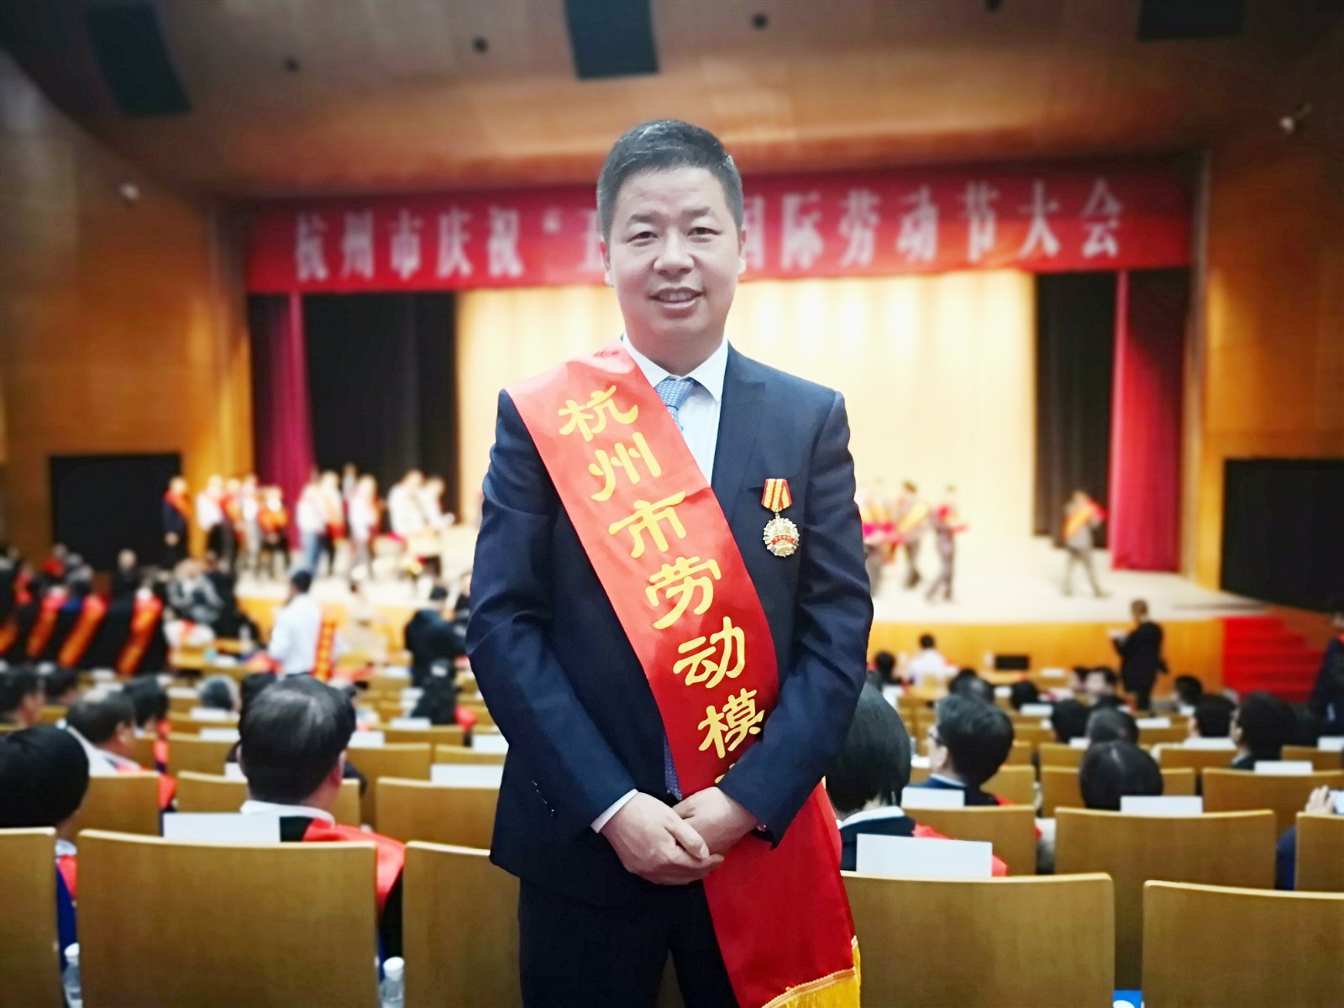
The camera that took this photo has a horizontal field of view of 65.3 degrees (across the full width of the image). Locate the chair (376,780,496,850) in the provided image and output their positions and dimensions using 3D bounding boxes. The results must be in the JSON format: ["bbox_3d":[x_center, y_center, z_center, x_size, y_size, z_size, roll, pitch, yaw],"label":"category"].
[{"bbox_3d":[-0.448,1.130,2.894,0.530,0.930,0.600,0,5,7],"label":"chair"}]

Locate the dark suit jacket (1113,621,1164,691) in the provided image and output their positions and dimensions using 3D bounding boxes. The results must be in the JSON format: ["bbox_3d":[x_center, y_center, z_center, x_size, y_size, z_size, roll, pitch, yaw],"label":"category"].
[{"bbox_3d":[5.087,1.661,11.400,0.360,0.780,0.500,3,6,35],"label":"dark suit jacket"}]

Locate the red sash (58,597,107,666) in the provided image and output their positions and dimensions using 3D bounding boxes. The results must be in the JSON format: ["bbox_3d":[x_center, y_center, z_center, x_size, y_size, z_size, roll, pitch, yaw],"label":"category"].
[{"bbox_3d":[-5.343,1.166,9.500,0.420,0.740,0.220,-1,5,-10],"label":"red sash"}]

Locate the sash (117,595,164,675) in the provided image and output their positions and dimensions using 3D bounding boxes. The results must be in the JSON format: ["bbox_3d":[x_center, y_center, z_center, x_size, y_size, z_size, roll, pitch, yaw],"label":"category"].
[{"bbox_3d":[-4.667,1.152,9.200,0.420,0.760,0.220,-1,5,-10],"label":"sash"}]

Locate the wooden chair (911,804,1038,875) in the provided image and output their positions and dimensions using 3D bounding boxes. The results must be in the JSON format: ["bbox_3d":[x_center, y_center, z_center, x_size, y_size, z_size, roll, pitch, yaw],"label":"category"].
[{"bbox_3d":[0.625,1.136,2.770,0.530,0.930,0.600,0,5,7],"label":"wooden chair"}]

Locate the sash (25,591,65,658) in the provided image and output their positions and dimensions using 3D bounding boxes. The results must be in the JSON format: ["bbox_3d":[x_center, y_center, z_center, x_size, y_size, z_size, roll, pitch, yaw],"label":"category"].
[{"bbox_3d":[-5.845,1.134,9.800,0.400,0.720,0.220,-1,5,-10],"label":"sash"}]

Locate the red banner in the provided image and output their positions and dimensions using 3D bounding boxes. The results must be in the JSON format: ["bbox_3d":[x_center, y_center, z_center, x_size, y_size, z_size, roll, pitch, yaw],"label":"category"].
[{"bbox_3d":[0.244,-4.887,19.000,17.100,1.800,0.100,0,5,8],"label":"red banner"}]

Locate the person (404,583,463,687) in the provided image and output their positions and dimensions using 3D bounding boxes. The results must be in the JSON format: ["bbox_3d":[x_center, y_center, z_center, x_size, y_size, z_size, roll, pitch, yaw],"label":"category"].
[{"bbox_3d":[-2.082,1.542,9.275,0.500,1.680,0.520,-5,7,-45],"label":"person"}]

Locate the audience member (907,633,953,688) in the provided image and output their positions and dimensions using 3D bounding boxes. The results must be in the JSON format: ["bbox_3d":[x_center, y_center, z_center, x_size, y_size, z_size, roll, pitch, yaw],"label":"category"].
[{"bbox_3d":[2.859,2.062,11.776,0.500,1.280,0.700,0,5,4],"label":"audience member"}]

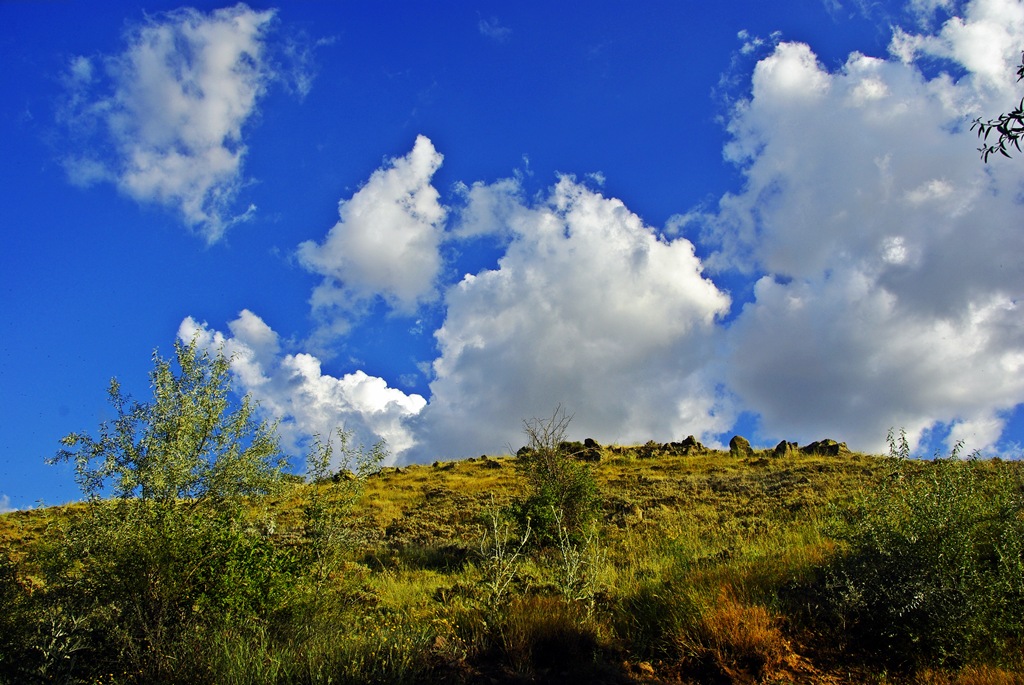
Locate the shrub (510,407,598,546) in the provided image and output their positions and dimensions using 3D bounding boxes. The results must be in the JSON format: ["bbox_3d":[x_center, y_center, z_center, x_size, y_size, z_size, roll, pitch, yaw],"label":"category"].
[{"bbox_3d":[0.630,1.950,11.300,1.280,2.000,1.200,0,-11,0],"label":"shrub"}]

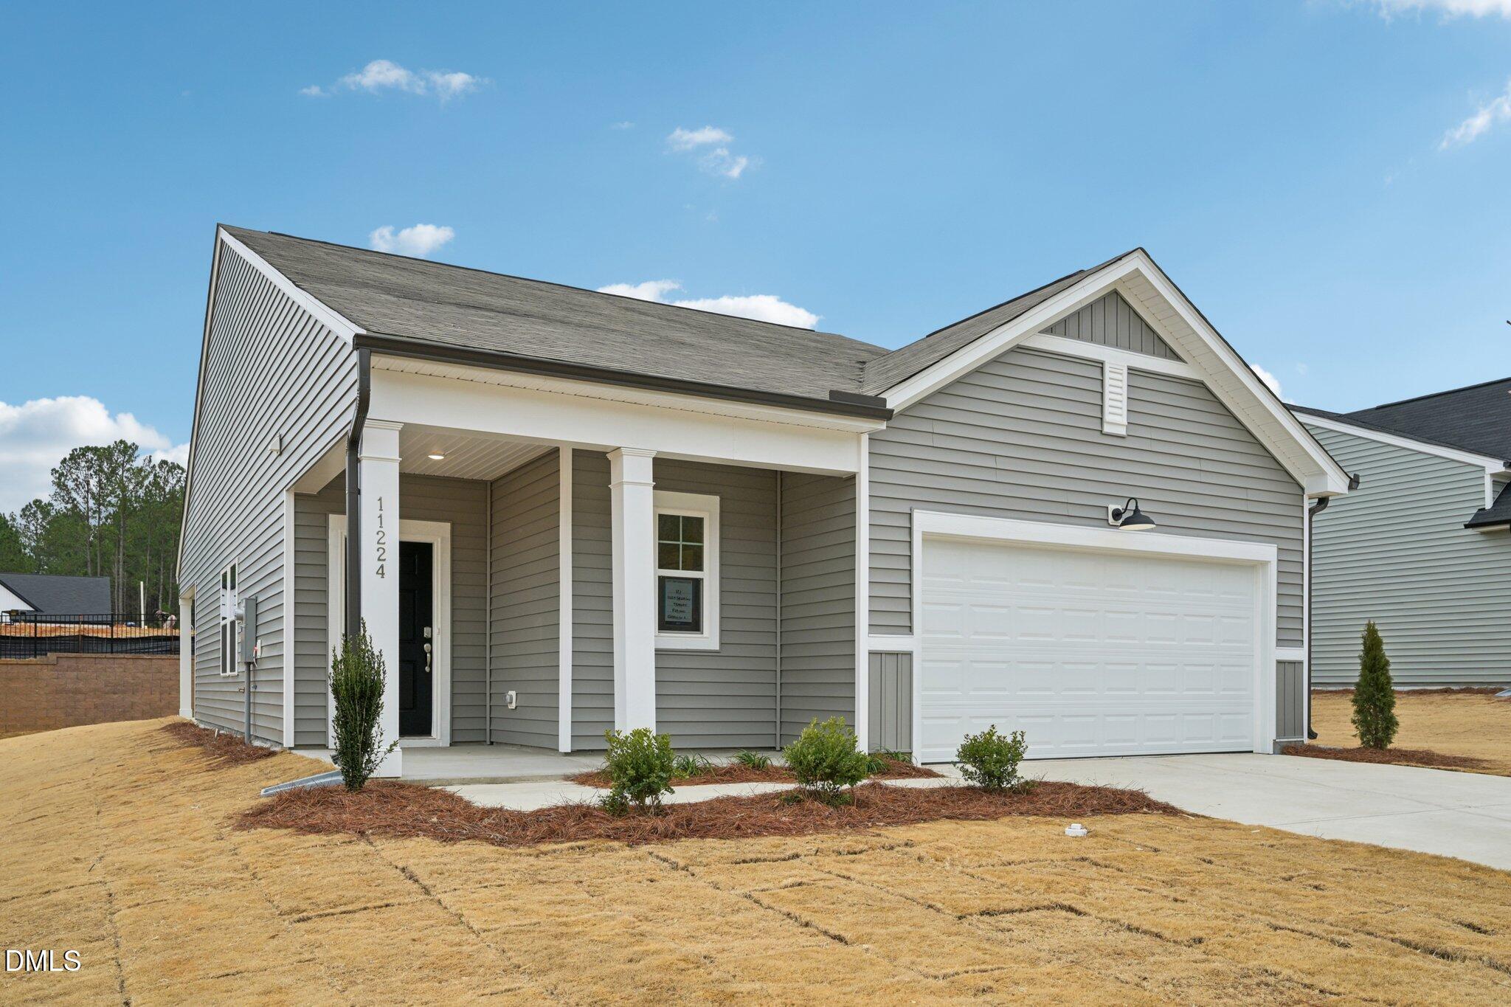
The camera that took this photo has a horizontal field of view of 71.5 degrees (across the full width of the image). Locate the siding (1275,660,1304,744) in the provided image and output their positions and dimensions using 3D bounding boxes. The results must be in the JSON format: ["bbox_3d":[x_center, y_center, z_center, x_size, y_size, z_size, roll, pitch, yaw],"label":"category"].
[{"bbox_3d":[6.022,2.223,11.829,0.474,0.919,0.050,3,-7,-29],"label":"siding"}]

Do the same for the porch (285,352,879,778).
[{"bbox_3d":[-1.843,0.696,10.143,4.391,3.099,3.634,3,-7,-29],"label":"porch"}]

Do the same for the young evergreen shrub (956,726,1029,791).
[{"bbox_3d":[1.743,1.874,7.708,0.525,0.495,0.505,0,-6,0],"label":"young evergreen shrub"}]

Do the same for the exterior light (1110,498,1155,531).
[{"bbox_3d":[3.829,0.108,10.617,0.363,0.343,0.454,3,-7,-29],"label":"exterior light"}]

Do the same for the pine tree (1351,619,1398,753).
[{"bbox_3d":[7.242,2.127,12.273,0.555,1.494,0.535,3,-7,-29],"label":"pine tree"}]

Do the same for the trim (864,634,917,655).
[{"bbox_3d":[1.241,1.279,9.552,0.535,0.156,0.050,3,-7,-29],"label":"trim"}]

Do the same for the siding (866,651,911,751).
[{"bbox_3d":[1.231,1.810,9.517,0.485,0.919,0.050,3,-7,-29],"label":"siding"}]

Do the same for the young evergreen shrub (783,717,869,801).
[{"bbox_3d":[0.483,1.743,7.155,0.565,0.575,0.545,0,-6,0],"label":"young evergreen shrub"}]

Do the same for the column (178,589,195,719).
[{"bbox_3d":[-11.040,2.910,20.357,0.283,2.473,0.283,3,-7,-29],"label":"column"}]

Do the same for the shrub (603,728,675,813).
[{"bbox_3d":[-0.725,1.657,6.543,0.454,0.525,0.454,0,-6,0],"label":"shrub"}]

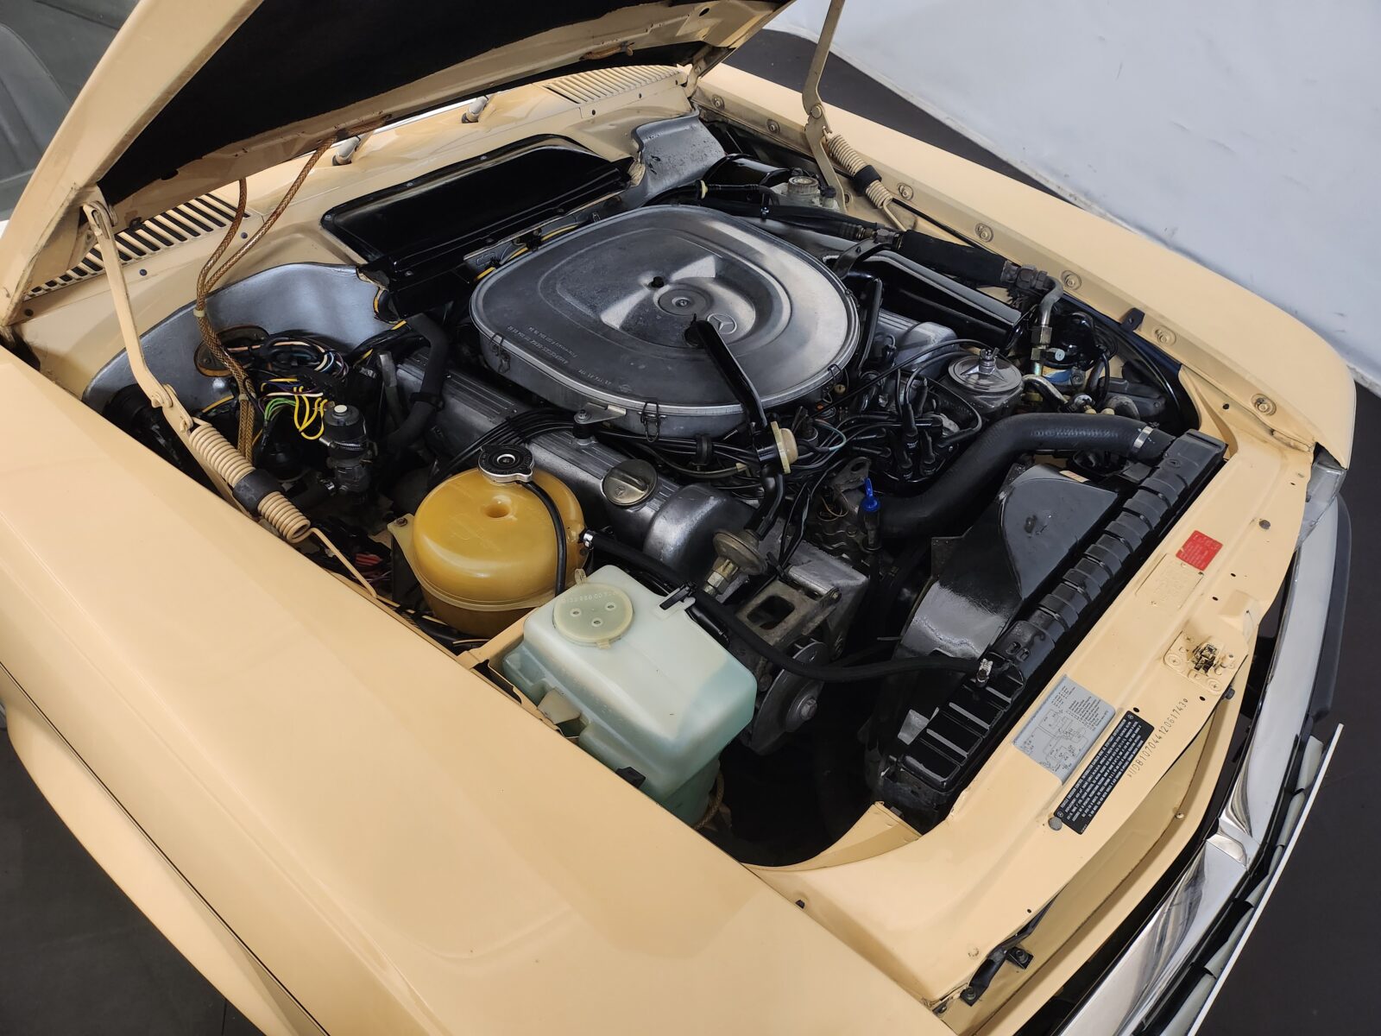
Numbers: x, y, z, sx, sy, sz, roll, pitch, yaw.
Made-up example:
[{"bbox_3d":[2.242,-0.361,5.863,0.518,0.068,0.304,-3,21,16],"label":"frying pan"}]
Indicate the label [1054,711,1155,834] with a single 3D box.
[{"bbox_3d":[0.396,0.240,0.912,0.026,0.002,0.159,38,54,22],"label":"label"}]

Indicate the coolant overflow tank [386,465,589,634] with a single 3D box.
[{"bbox_3d":[-0.230,0.047,1.166,0.215,0.140,0.210,0,42,0],"label":"coolant overflow tank"}]

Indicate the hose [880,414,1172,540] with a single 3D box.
[{"bbox_3d":[0.425,-0.071,1.280,0.442,0.110,0.113,-6,42,-7],"label":"hose"}]

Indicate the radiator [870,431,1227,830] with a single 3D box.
[{"bbox_3d":[0.440,0.235,1.204,0.060,0.450,0.685,31,51,30],"label":"radiator"}]

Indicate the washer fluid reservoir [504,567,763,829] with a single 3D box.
[{"bbox_3d":[-0.063,0.214,1.045,0.260,0.200,0.165,31,51,30],"label":"washer fluid reservoir"}]

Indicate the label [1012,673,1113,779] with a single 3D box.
[{"bbox_3d":[0.366,0.205,0.938,0.057,0.002,0.110,38,54,22],"label":"label"}]

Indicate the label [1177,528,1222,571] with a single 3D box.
[{"bbox_3d":[0.598,0.038,1.123,0.033,0.002,0.058,38,54,22],"label":"label"}]

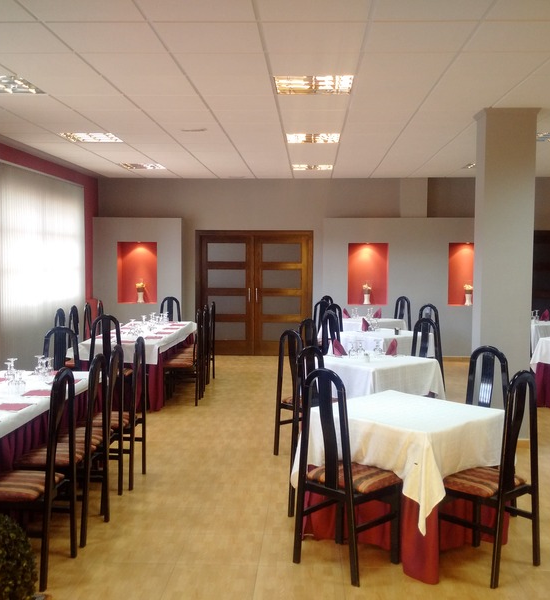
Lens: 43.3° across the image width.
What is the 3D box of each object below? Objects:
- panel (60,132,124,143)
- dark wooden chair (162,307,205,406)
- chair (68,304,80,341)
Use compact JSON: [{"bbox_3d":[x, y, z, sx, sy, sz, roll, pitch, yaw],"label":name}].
[{"bbox_3d":[-2.051,-1.826,7.772,0.605,0.060,0.580,1,3,3],"label":"panel"},{"bbox_3d":[-1.037,0.614,7.639,0.460,1.055,0.430,1,4,3],"label":"dark wooden chair"},{"bbox_3d":[-2.078,0.593,7.888,0.460,1.055,0.430,1,4,3],"label":"chair"}]

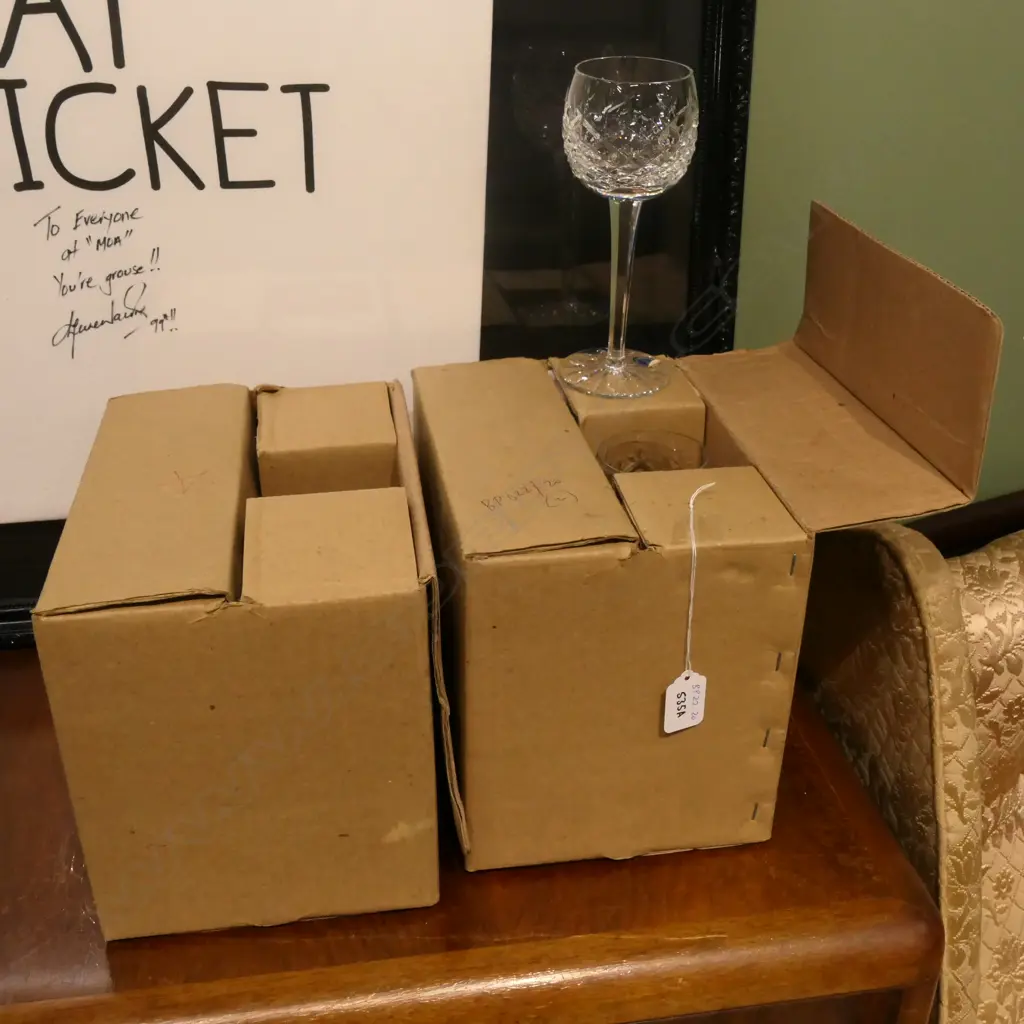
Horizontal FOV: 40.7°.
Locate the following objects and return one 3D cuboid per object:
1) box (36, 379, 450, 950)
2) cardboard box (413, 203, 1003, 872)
[{"bbox_3d":[-0.142,0.071,0.807,0.187,0.205,0.257,-3,28,-7],"label":"box"},{"bbox_3d":[0.086,-0.002,0.836,0.265,0.309,0.257,-4,28,-8],"label":"cardboard box"}]

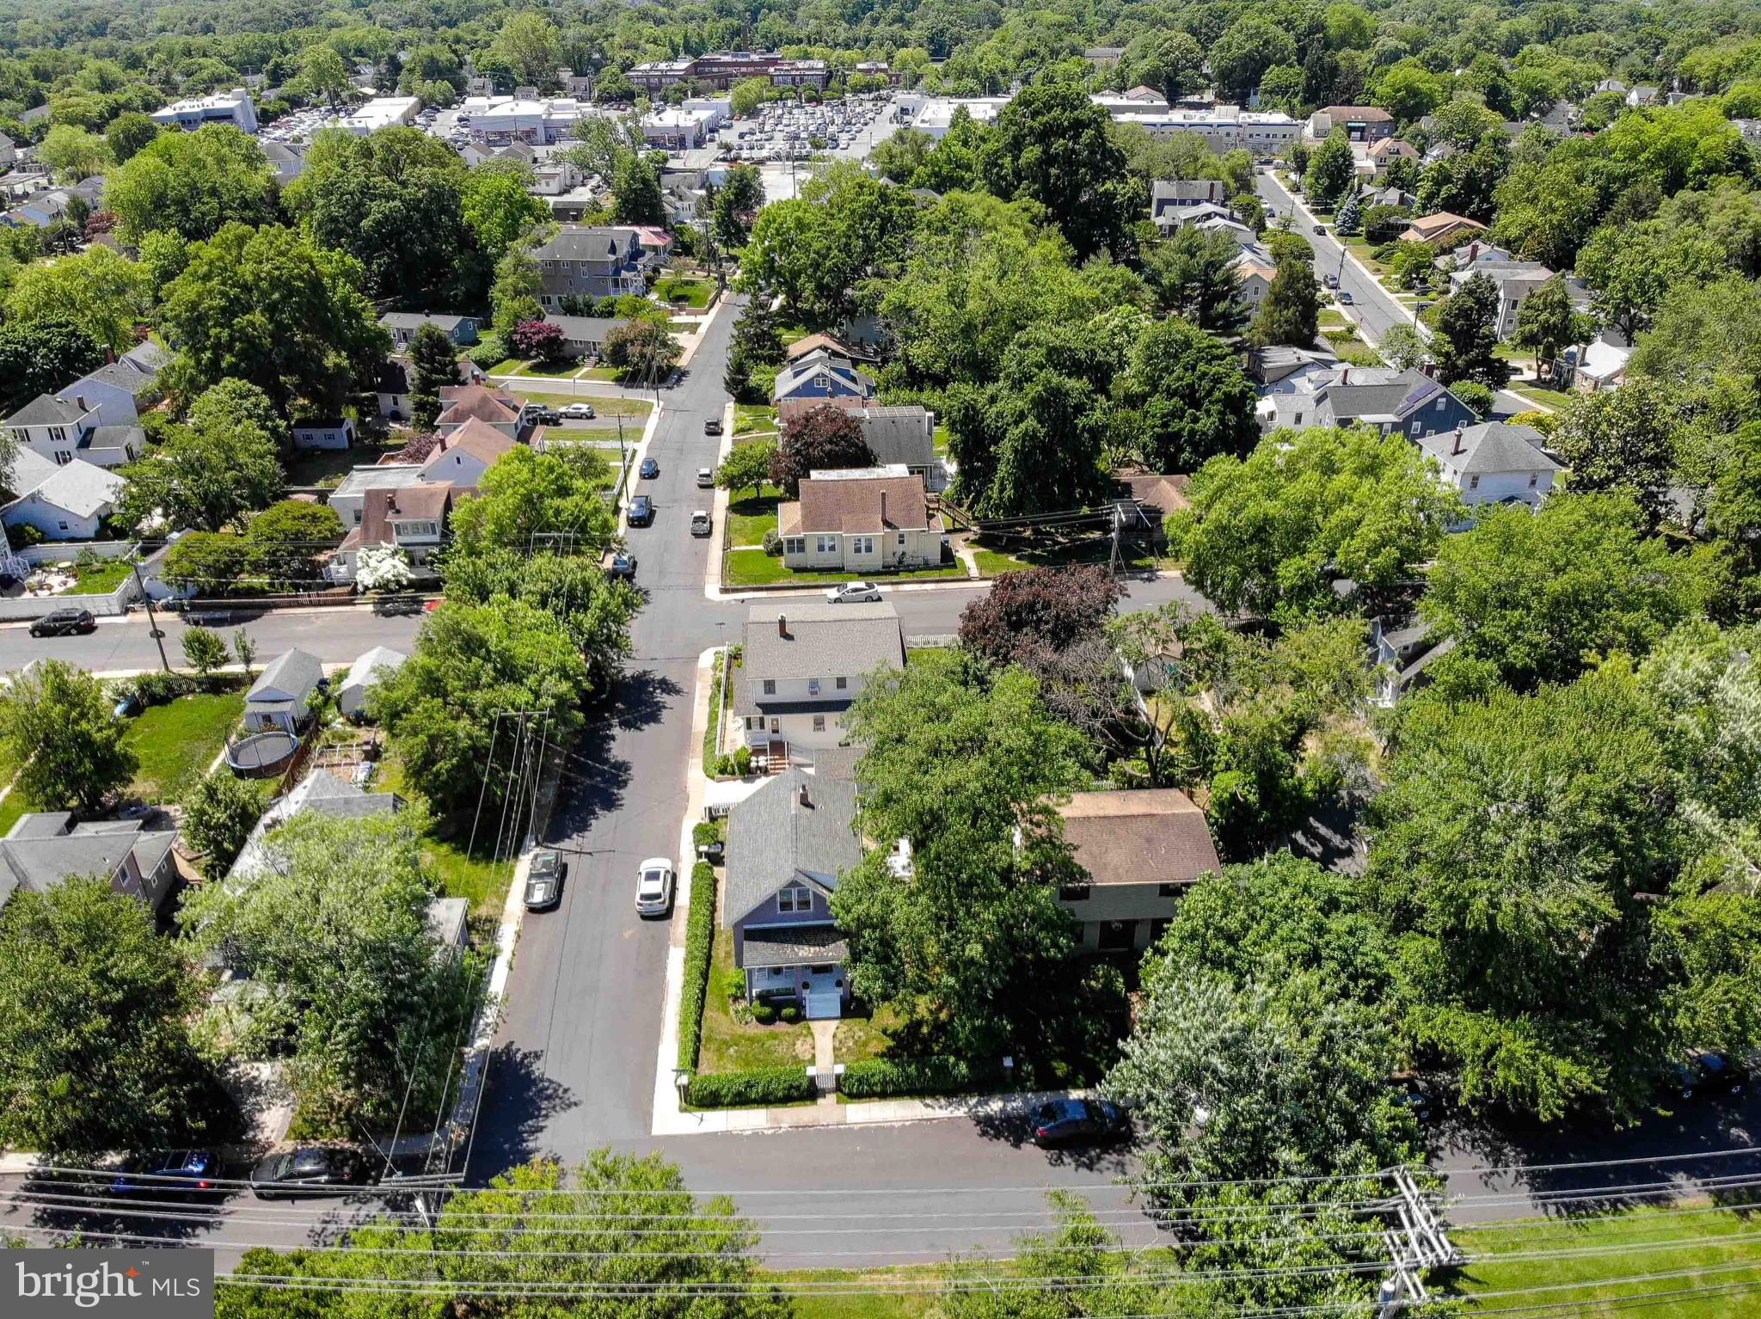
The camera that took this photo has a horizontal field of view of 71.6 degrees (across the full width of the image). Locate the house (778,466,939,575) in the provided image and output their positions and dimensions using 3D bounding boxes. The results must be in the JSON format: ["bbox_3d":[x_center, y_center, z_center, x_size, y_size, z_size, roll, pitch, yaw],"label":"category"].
[{"bbox_3d":[-1.855,-13.156,109.067,14.150,6.900,10.500,-2,29,-4],"label":"house"}]

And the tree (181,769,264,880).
[{"bbox_3d":[-38.472,9.510,71.503,4.400,6.800,4.400,-2,29,-4],"label":"tree"}]

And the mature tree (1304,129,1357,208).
[{"bbox_3d":[107.374,-117.676,291.635,12.824,16.890,12.824,0,29,0],"label":"mature tree"}]

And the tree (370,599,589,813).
[{"bbox_3d":[-25.000,3.550,77.512,13.000,13.000,13.000,0,29,0],"label":"tree"}]

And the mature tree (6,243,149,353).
[{"bbox_3d":[-113.107,-50.395,172.306,20.205,15.860,20.205,0,29,0],"label":"mature tree"}]

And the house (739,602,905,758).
[{"bbox_3d":[-4.309,0.828,87.029,11.350,7.900,10.900,-2,29,-4],"label":"house"}]

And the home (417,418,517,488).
[{"bbox_3d":[-42.462,-20.609,126.758,8.440,6.900,10.300,-2,29,-4],"label":"home"}]

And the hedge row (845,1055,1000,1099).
[{"bbox_3d":[2.012,20.785,61.266,7.900,1.400,1.050,-2,29,-4],"label":"hedge row"}]

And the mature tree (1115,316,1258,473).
[{"bbox_3d":[33.868,-29.101,136.158,15.390,17.610,15.080,0,29,0],"label":"mature tree"}]

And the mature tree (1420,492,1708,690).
[{"bbox_3d":[49.602,-4.717,89.679,18.600,14.200,16.500,-2,29,-4],"label":"mature tree"}]

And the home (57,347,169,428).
[{"bbox_3d":[-86.614,-30.551,140.524,8.900,7.900,14.500,-2,29,-4],"label":"home"}]

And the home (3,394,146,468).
[{"bbox_3d":[-86.000,-25.382,131.656,9.800,7.800,8.200,-2,29,-4],"label":"home"}]

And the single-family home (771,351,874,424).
[{"bbox_3d":[-6.700,-32.619,145.140,11.500,7.200,9.400,-2,29,-3],"label":"single-family home"}]

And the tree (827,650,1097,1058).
[{"bbox_3d":[3.500,9.282,57.762,11.600,20.200,11.200,0,29,0],"label":"tree"}]

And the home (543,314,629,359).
[{"bbox_3d":[-40.869,-47.251,177.913,15.315,4.900,9.200,6,30,10],"label":"home"}]

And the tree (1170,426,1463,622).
[{"bbox_3d":[36.626,-11.106,104.294,23.530,16.390,23.060,0,29,0],"label":"tree"}]

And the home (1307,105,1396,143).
[{"bbox_3d":[151.500,-173.239,393.609,26.000,9.200,14.000,2,29,3],"label":"home"}]

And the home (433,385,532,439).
[{"bbox_3d":[-45.947,-28.576,142.845,9.800,7.200,9.000,-2,29,-4],"label":"home"}]

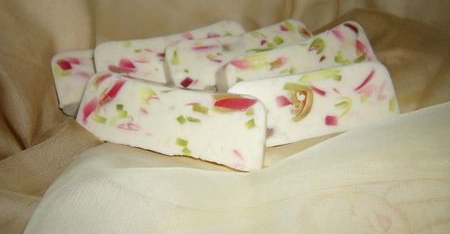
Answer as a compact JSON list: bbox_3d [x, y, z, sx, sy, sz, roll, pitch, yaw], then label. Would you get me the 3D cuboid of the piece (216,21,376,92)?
[{"bbox_3d":[0.041,-0.028,0.262,0.096,0.036,0.018,-21,11,-18],"label":"piece"}]

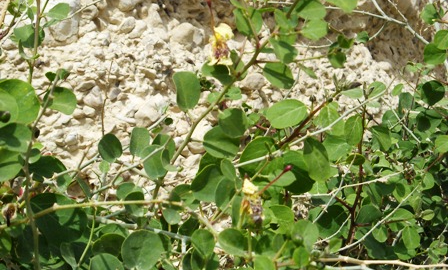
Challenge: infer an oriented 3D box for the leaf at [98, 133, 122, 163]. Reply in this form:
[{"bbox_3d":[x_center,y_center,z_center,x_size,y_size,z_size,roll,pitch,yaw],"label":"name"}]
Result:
[{"bbox_3d":[-0.118,0.014,1.410,0.025,0.032,0.010,0,-15,0],"label":"leaf"}]

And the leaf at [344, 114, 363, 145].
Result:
[{"bbox_3d":[0.135,-0.006,1.420,0.022,0.033,0.011,0,-15,15],"label":"leaf"}]

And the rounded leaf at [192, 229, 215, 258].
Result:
[{"bbox_3d":[-0.021,0.110,1.380,0.023,0.030,0.011,0,-20,0],"label":"rounded leaf"}]

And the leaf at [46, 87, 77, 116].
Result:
[{"bbox_3d":[-0.154,-0.032,1.290,0.030,0.029,0.008,6,-18,-7],"label":"leaf"}]

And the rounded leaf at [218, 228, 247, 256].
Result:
[{"bbox_3d":[0.009,0.108,1.380,0.029,0.029,0.012,0,-25,0],"label":"rounded leaf"}]

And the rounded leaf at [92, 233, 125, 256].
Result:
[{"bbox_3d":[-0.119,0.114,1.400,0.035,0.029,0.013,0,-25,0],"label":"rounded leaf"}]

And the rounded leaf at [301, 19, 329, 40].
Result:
[{"bbox_3d":[0.095,-0.110,1.420,0.028,0.023,0.011,0,-25,0],"label":"rounded leaf"}]

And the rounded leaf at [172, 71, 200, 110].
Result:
[{"bbox_3d":[-0.035,-0.042,1.300,0.026,0.040,0.008,0,-12,9],"label":"rounded leaf"}]

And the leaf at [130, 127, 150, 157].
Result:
[{"bbox_3d":[-0.081,0.007,1.310,0.021,0.030,0.008,6,-10,19],"label":"leaf"}]

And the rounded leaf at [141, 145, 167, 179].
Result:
[{"bbox_3d":[-0.067,0.026,1.300,0.025,0.034,0.008,-7,-12,4],"label":"rounded leaf"}]

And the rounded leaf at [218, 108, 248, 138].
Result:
[{"bbox_3d":[0.009,-0.012,1.310,0.028,0.030,0.008,6,-14,7],"label":"rounded leaf"}]

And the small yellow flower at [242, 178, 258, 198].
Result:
[{"bbox_3d":[0.027,0.053,1.380,0.016,0.020,0.014,0,10,0],"label":"small yellow flower"}]

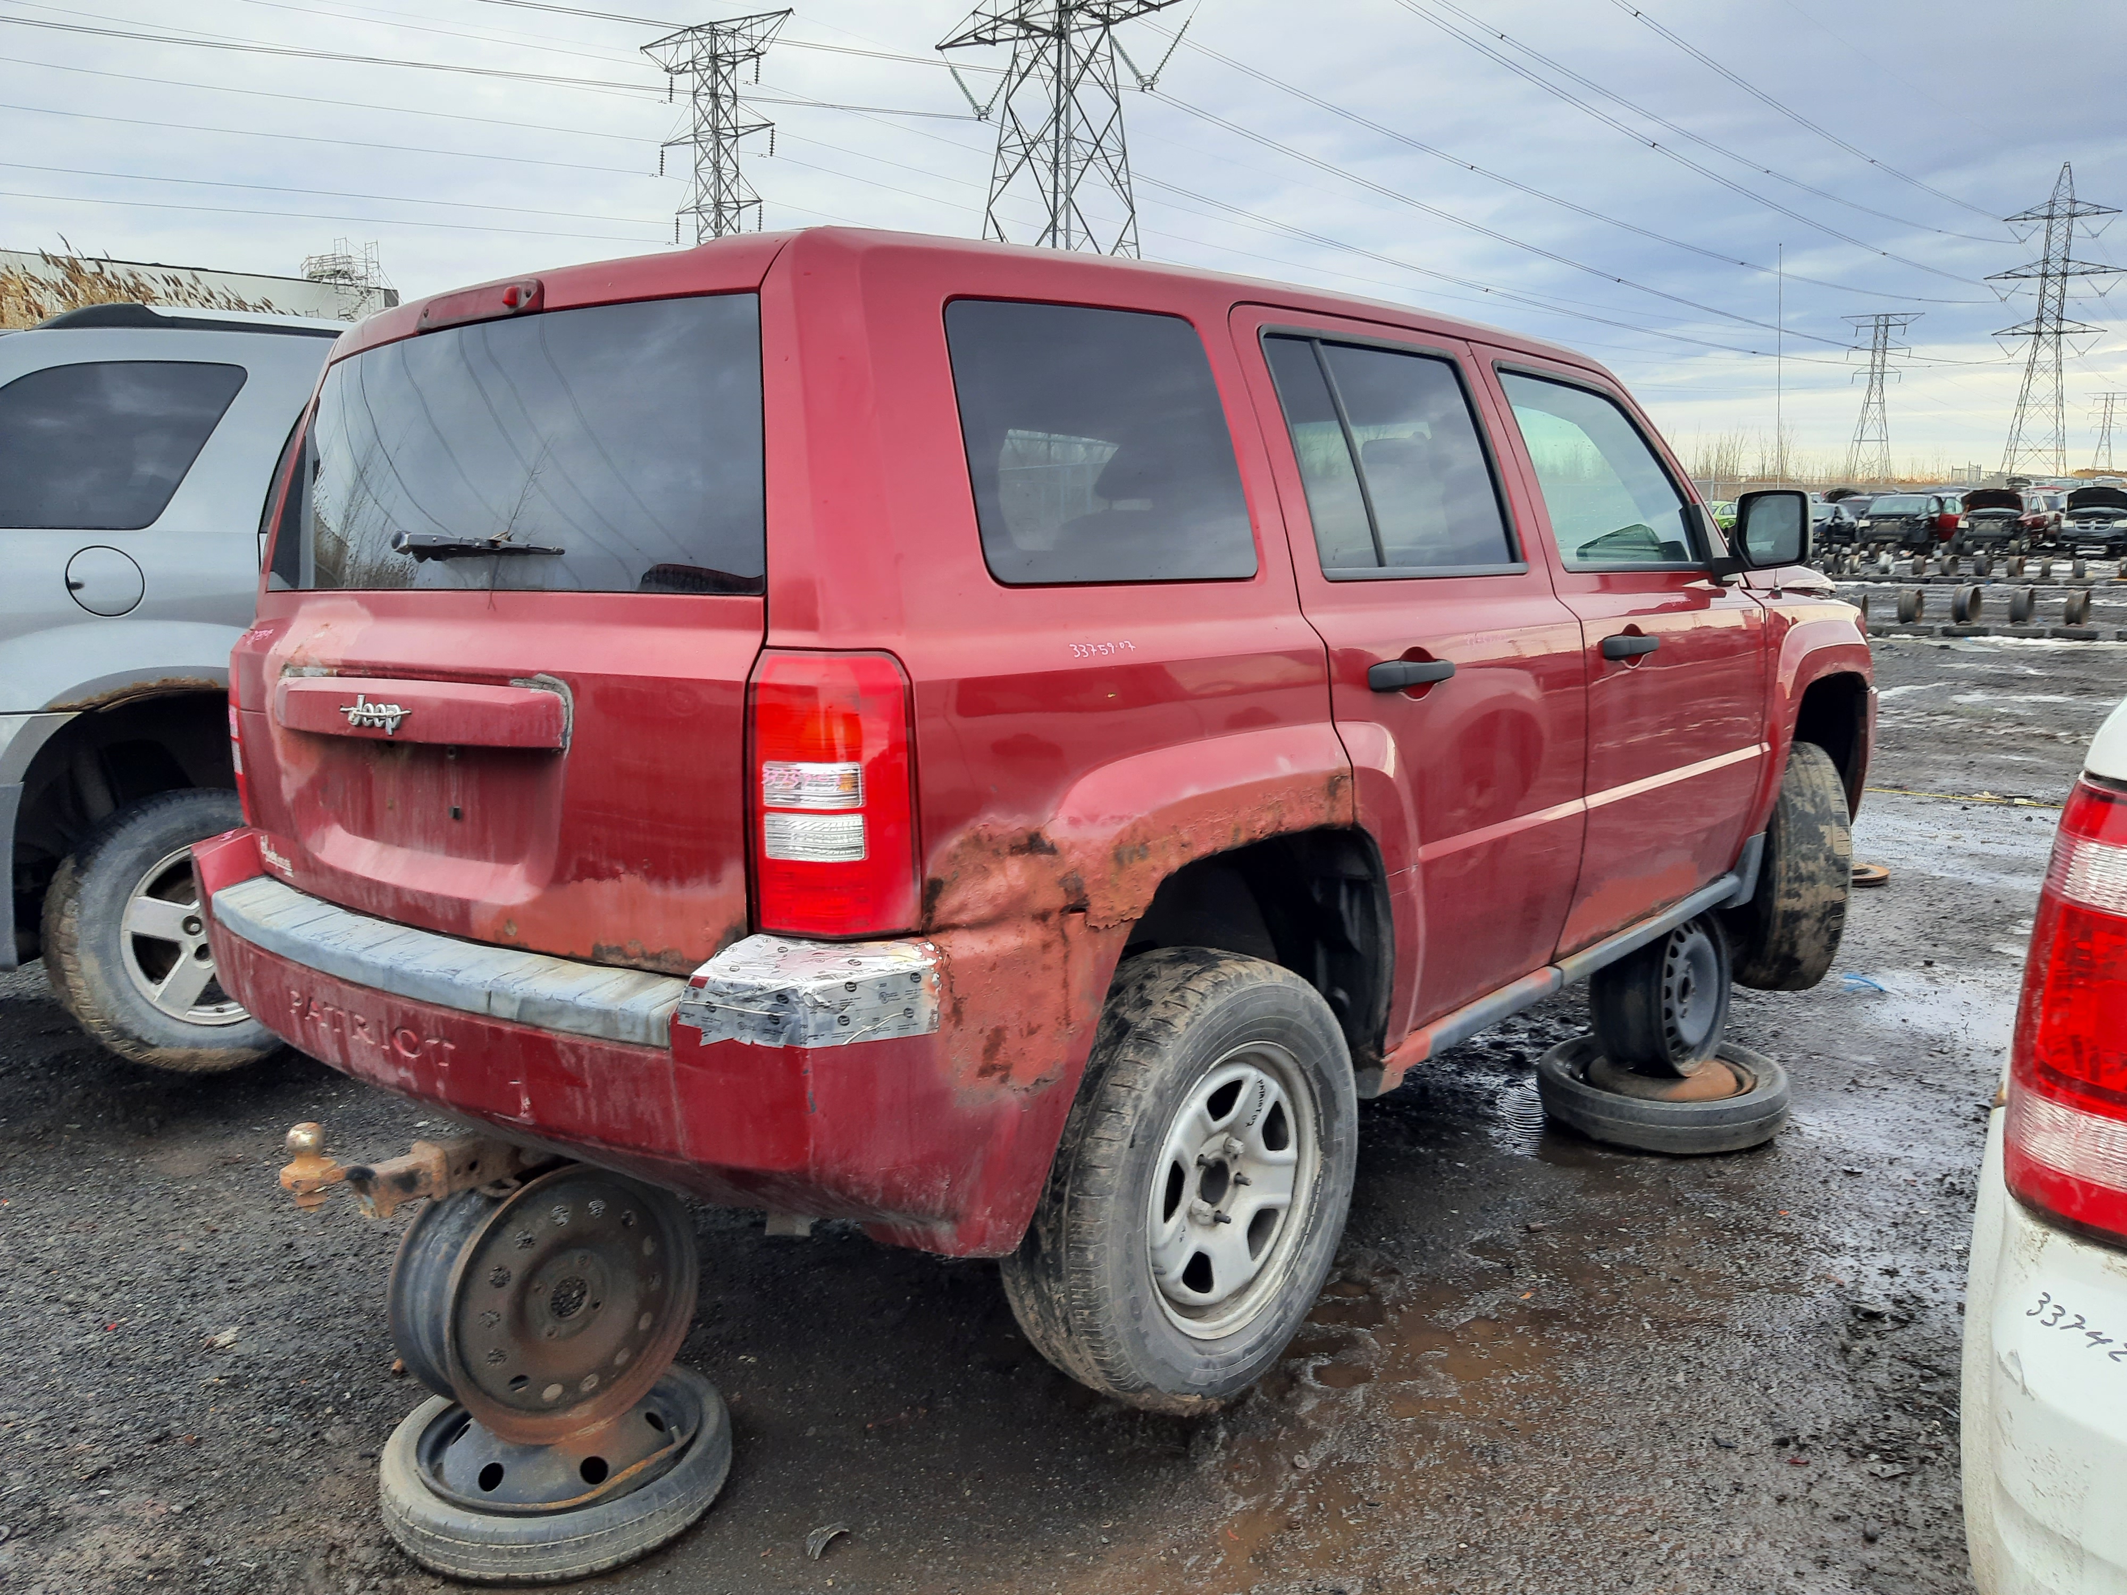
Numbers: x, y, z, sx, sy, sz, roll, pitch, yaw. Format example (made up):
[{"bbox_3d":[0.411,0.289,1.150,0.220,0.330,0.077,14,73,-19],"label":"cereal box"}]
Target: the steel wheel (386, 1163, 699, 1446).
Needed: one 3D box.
[{"bbox_3d":[-0.789,0.752,2.447,0.189,0.410,0.410,-1,7,43],"label":"steel wheel"}]

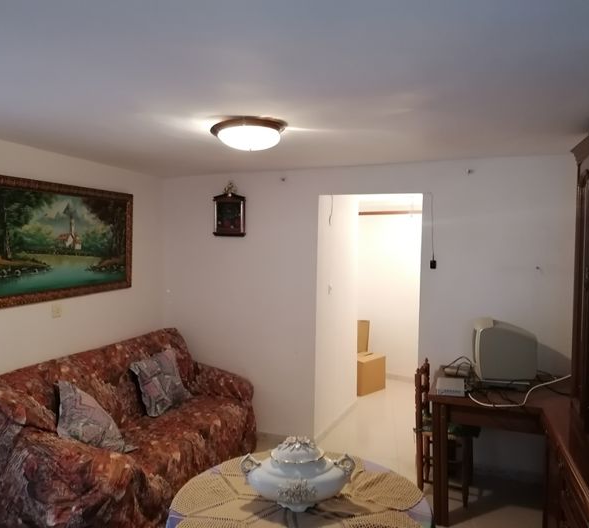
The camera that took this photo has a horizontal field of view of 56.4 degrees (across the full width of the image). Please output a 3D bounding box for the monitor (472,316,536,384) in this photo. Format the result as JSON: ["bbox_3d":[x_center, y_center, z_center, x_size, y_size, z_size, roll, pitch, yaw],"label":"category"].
[{"bbox_3d":[1.360,0.571,3.570,0.375,0.360,0.355,1,3,14],"label":"monitor"}]

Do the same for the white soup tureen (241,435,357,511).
[{"bbox_3d":[0.010,0.691,1.840,0.375,0.235,0.260,0,3,0],"label":"white soup tureen"}]

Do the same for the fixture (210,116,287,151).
[{"bbox_3d":[-0.224,-0.623,2.700,0.375,0.120,0.375,0,3,0],"label":"fixture"}]

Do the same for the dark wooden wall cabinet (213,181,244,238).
[{"bbox_3d":[-0.558,-0.464,4.680,0.275,0.445,0.060,1,3,20],"label":"dark wooden wall cabinet"}]

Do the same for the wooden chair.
[{"bbox_3d":[1.000,1.096,3.630,0.385,0.850,0.365,2,3,23],"label":"wooden chair"}]

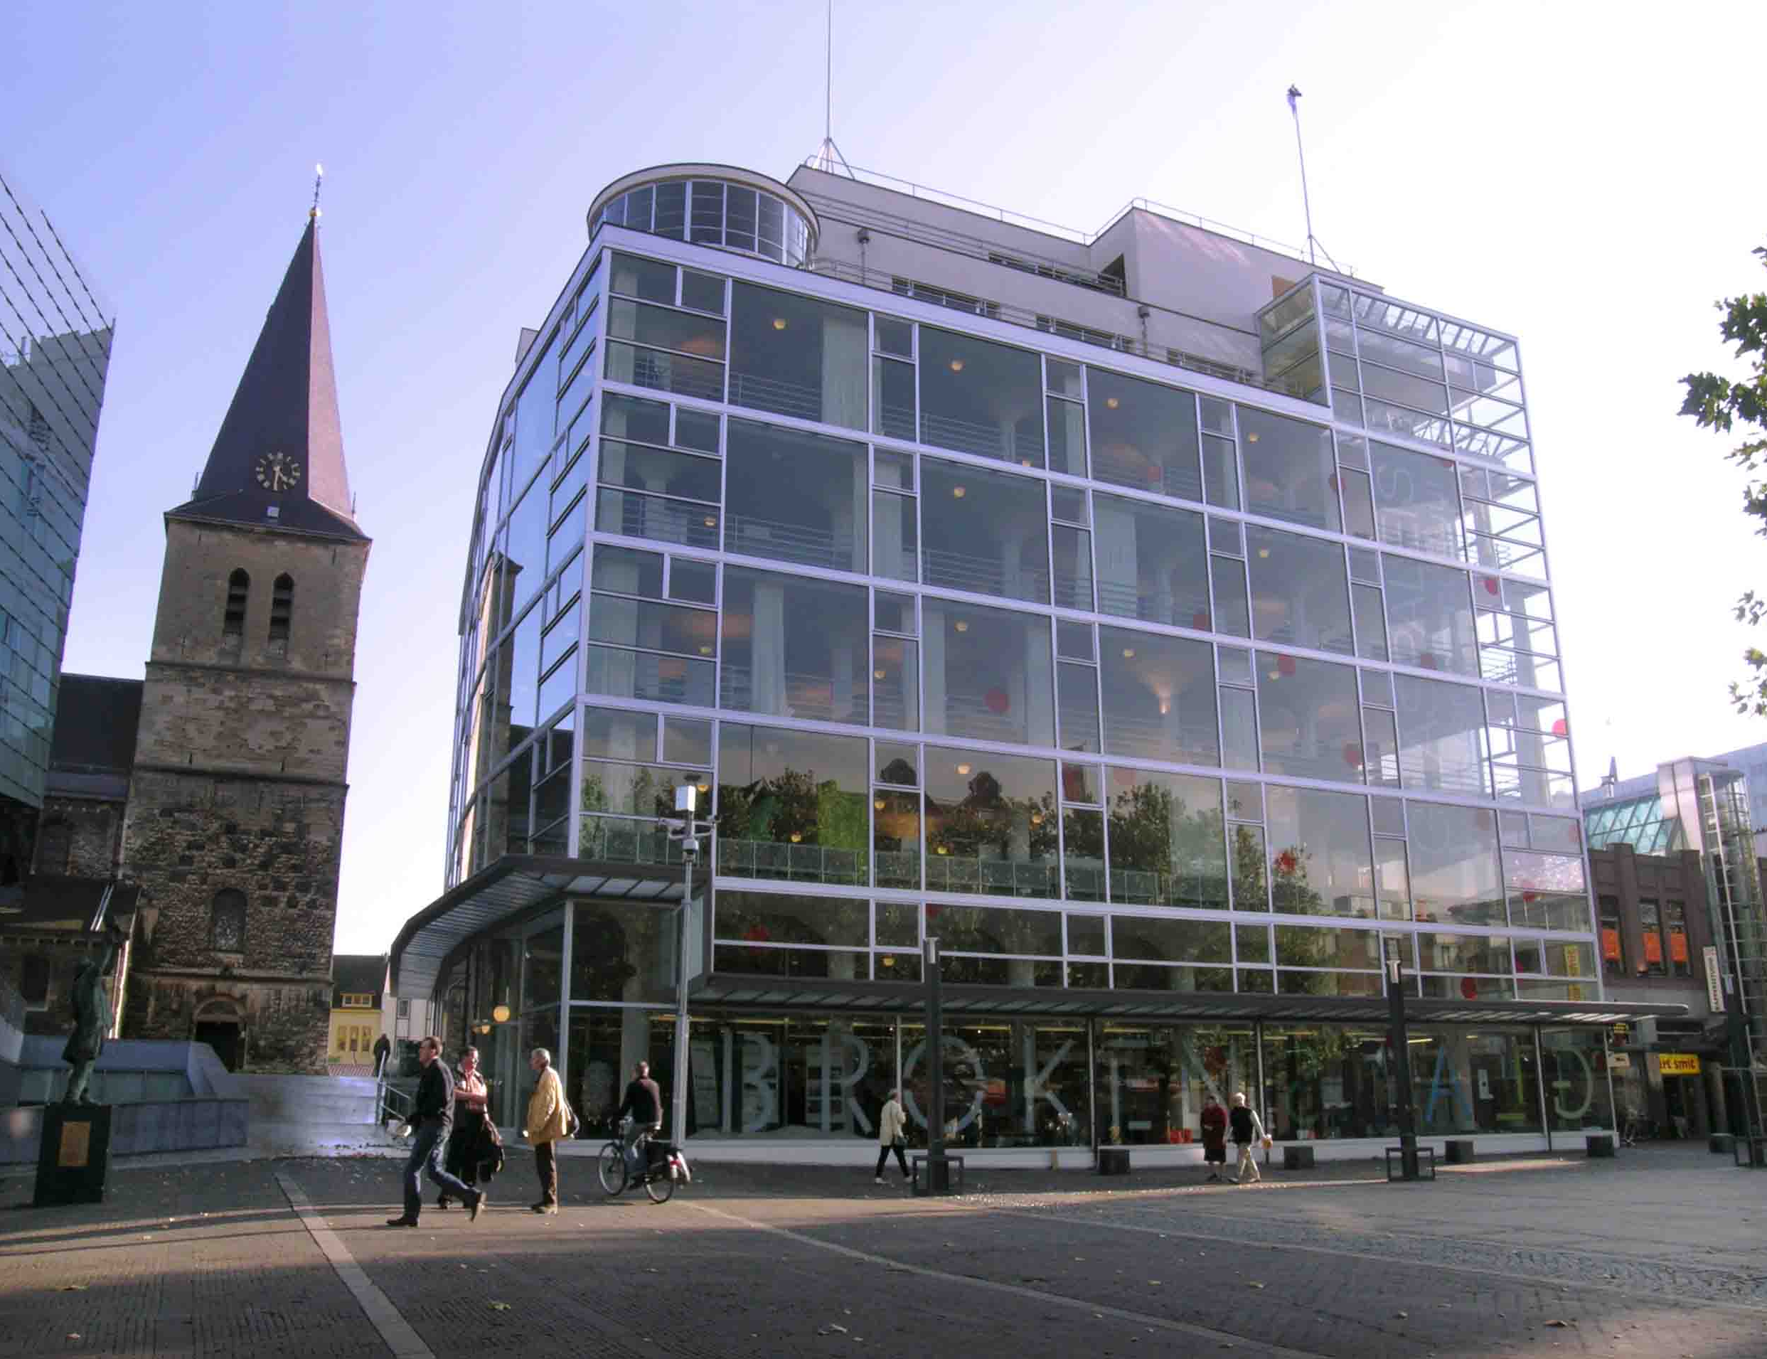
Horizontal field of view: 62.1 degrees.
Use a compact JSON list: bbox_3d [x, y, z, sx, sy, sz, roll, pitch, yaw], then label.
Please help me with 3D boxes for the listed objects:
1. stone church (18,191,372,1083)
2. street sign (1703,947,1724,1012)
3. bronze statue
[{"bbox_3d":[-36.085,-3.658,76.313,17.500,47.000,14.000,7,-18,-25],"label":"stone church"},{"bbox_3d":[27.186,9.832,48.085,0.150,2.100,0.580,3,-16,-12],"label":"street sign"},{"bbox_3d":[-9.003,3.798,16.758,0.500,2.056,0.550,-14,-21,40],"label":"bronze statue"}]

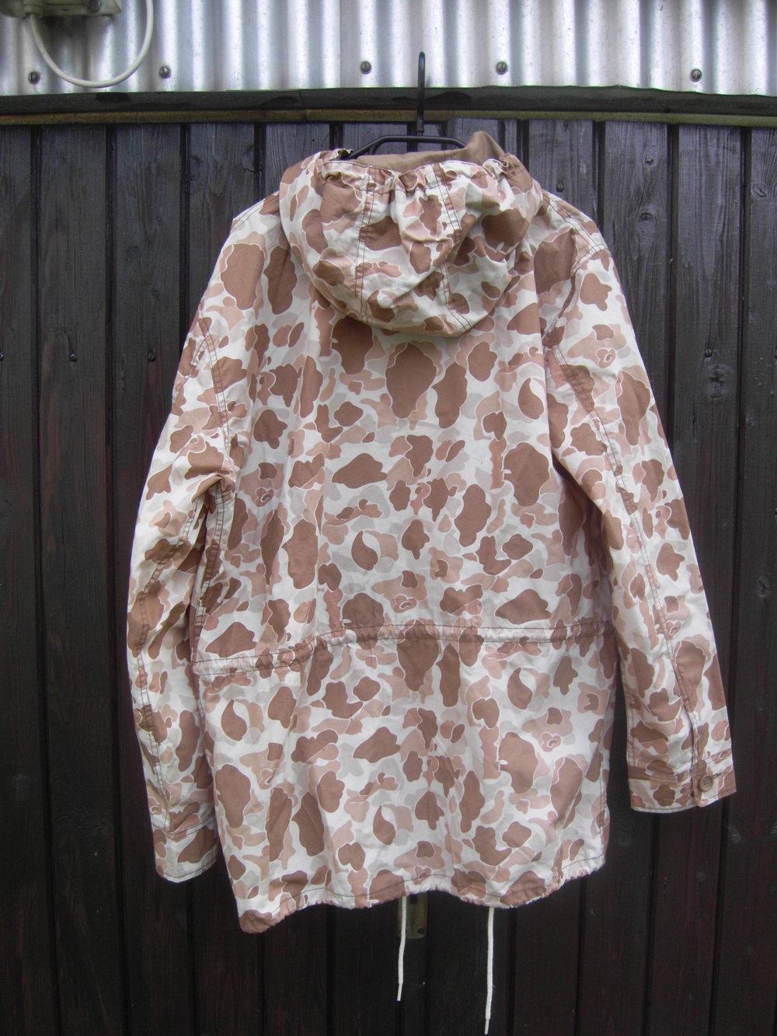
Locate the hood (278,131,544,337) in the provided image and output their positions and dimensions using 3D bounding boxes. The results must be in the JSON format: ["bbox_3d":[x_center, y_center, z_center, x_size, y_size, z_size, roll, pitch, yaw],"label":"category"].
[{"bbox_3d":[0.025,-0.327,0.955,0.295,0.235,0.170,0,5,-7],"label":"hood"}]

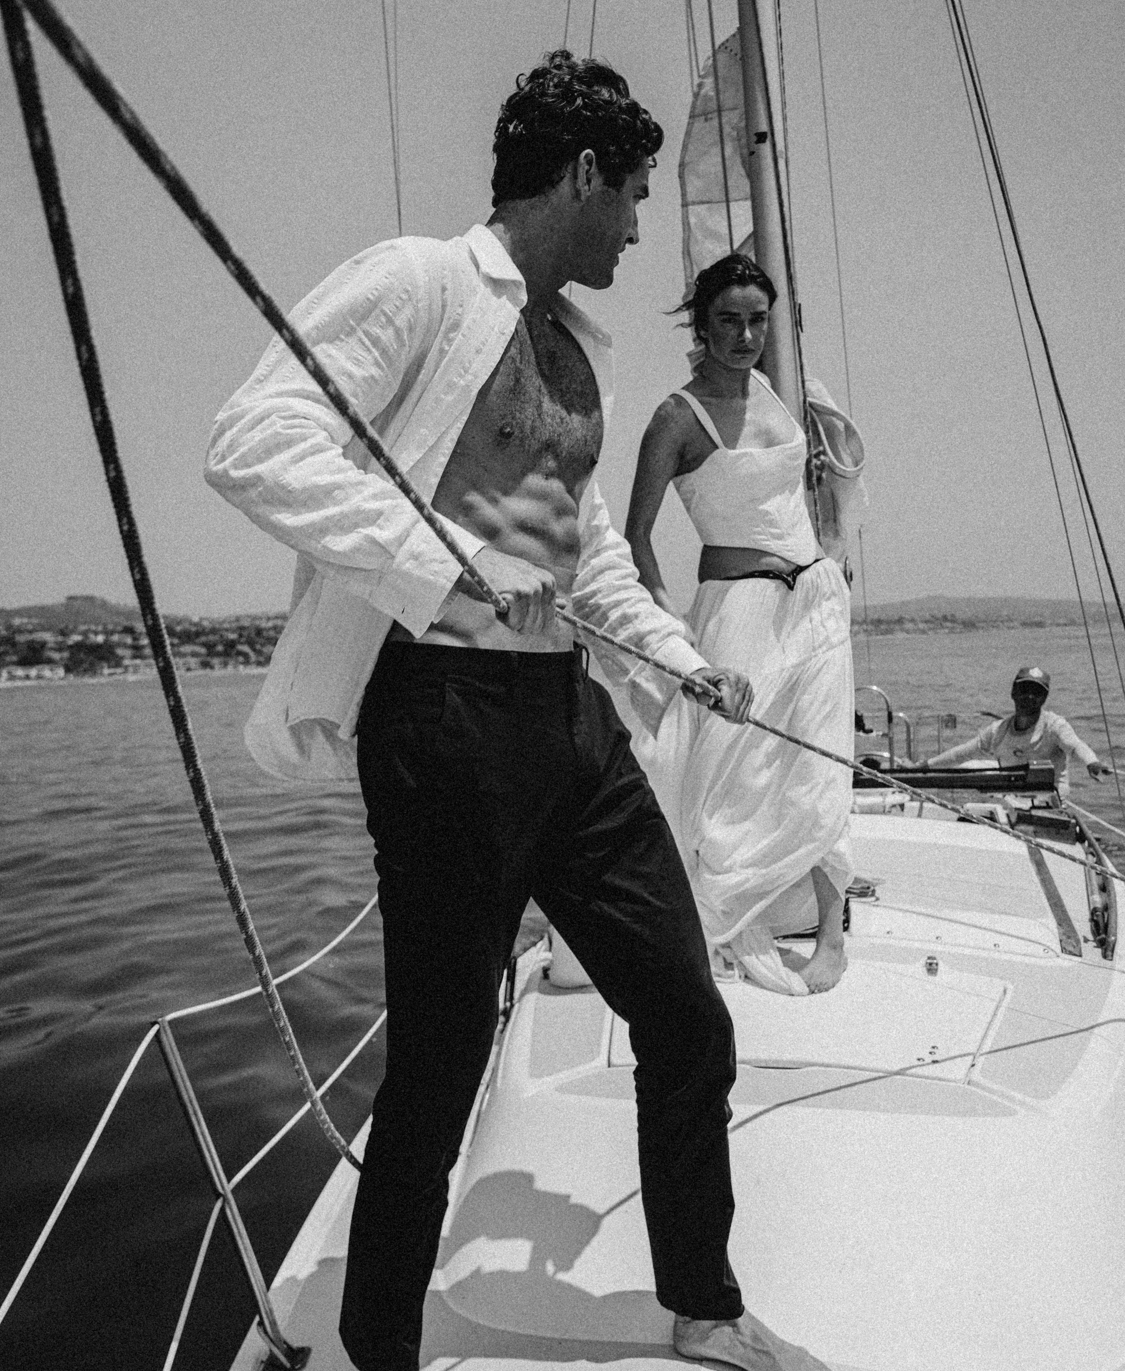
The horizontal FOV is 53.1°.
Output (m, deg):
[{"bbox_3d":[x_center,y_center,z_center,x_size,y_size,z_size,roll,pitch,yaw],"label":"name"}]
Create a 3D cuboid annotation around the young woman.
[{"bbox_3d":[0.404,-0.143,2.570,0.520,1.680,0.460,-4,2,-24],"label":"young woman"}]

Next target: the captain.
[{"bbox_3d":[2.633,0.557,6.421,1.050,1.350,0.600,-2,2,24],"label":"captain"}]

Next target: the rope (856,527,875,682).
[{"bbox_3d":[1.888,-0.509,7.000,0.030,0.960,0.030,-4,6,0],"label":"rope"}]

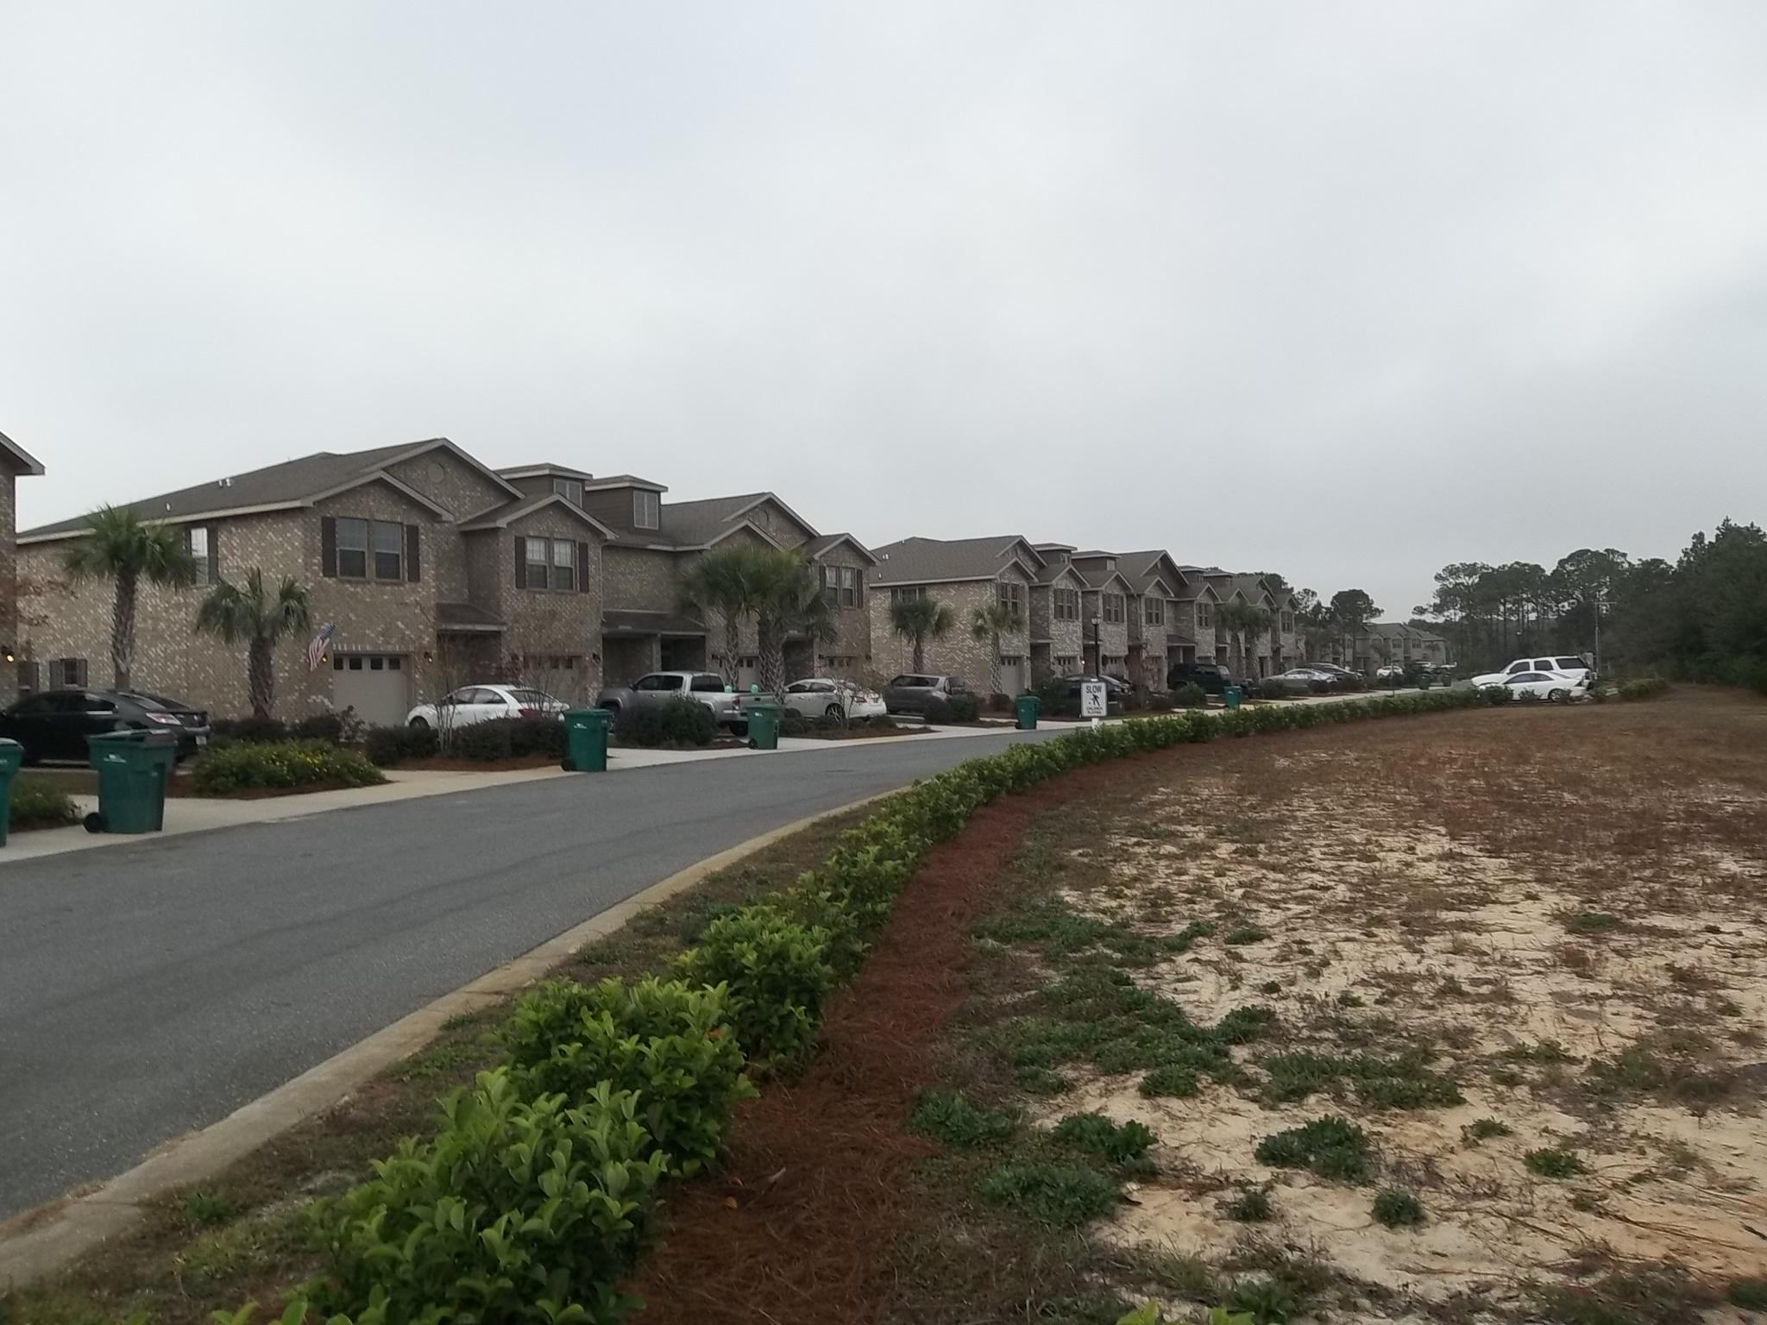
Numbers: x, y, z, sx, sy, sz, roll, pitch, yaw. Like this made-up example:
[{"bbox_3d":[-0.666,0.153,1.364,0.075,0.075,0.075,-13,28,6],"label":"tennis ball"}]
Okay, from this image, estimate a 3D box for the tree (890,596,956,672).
[{"bbox_3d":[1.790,-0.550,65.000,3.100,5.200,3.100,-1,-1,2],"label":"tree"}]

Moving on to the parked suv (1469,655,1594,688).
[{"bbox_3d":[29.925,0.816,63.500,5.150,1.930,2.000,-4,-2,28],"label":"parked suv"}]

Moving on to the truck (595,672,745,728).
[{"bbox_3d":[-5.413,1.175,37.682,5.350,1.790,1.900,-1,-1,32],"label":"truck"}]

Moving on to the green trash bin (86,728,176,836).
[{"bbox_3d":[-8.406,1.356,15.400,0.760,1.100,0.630,-1,-1,11],"label":"green trash bin"}]

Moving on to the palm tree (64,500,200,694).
[{"bbox_3d":[-16.451,-0.624,30.000,2.600,5.300,2.600,-1,-1,-30],"label":"palm tree"}]

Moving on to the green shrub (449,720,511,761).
[{"bbox_3d":[-8.277,1.561,28.300,1.200,0.800,1.100,-1,-1,-20],"label":"green shrub"}]

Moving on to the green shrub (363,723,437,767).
[{"bbox_3d":[-9.395,1.552,26.800,1.400,0.820,1.300,-1,-1,-19],"label":"green shrub"}]

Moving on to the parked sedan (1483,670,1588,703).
[{"bbox_3d":[28.808,1.079,61.000,4.550,1.390,1.750,-4,-2,28],"label":"parked sedan"}]

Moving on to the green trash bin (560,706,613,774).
[{"bbox_3d":[-5.328,1.404,24.800,0.760,1.110,0.630,-1,-1,24],"label":"green trash bin"}]

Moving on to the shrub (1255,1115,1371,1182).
[{"bbox_3d":[1.368,1.526,4.400,0.360,0.120,0.290,-1,-1,17],"label":"shrub"}]

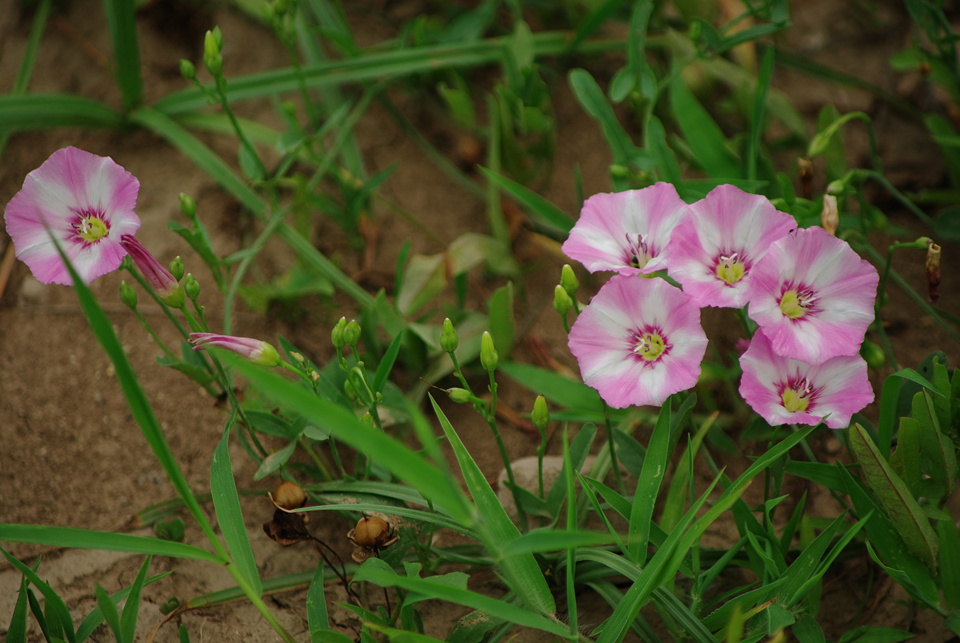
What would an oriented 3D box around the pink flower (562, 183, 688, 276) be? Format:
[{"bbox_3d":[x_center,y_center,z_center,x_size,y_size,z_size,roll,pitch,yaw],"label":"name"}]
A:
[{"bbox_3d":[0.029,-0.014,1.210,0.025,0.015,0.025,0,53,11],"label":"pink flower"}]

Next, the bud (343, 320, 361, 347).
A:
[{"bbox_3d":[-0.023,0.002,1.120,0.003,0.005,0.003,7,23,0],"label":"bud"}]

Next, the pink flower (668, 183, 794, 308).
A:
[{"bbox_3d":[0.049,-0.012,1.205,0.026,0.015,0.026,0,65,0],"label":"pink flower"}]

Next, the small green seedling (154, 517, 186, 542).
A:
[{"bbox_3d":[-0.061,0.041,1.215,0.006,0.005,0.005,0,37,0],"label":"small green seedling"}]

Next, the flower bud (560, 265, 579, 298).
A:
[{"bbox_3d":[0.016,-0.007,1.120,0.003,0.006,0.003,-12,23,0],"label":"flower bud"}]

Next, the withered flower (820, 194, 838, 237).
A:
[{"bbox_3d":[0.069,-0.021,1.220,0.004,0.008,0.004,0,15,0],"label":"withered flower"}]

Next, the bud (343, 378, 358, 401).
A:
[{"bbox_3d":[-0.024,0.012,1.125,0.003,0.004,0.003,-9,23,0],"label":"bud"}]

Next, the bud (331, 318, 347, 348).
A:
[{"bbox_3d":[-0.026,0.002,1.120,0.003,0.006,0.003,9,23,0],"label":"bud"}]

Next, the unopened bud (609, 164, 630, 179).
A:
[{"bbox_3d":[0.028,-0.030,1.250,0.003,0.004,0.003,-31,25,9],"label":"unopened bud"}]

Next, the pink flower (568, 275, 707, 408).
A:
[{"bbox_3d":[0.029,0.004,1.123,0.025,0.024,0.013,10,-5,14],"label":"pink flower"}]

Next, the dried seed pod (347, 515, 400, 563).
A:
[{"bbox_3d":[-0.019,0.039,1.110,0.009,0.008,0.009,-7,30,0],"label":"dried seed pod"}]

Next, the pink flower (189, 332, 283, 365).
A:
[{"bbox_3d":[-0.047,0.005,1.200,0.018,0.005,0.005,11,41,-9],"label":"pink flower"}]

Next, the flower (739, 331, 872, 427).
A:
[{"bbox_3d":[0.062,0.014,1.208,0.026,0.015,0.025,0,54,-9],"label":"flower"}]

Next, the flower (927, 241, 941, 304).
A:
[{"bbox_3d":[0.083,-0.009,1.135,0.003,0.012,0.003,0,35,0],"label":"flower"}]

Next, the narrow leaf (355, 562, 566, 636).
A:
[{"bbox_3d":[-0.003,0.049,1.080,0.040,0.007,0.007,16,35,-6],"label":"narrow leaf"}]

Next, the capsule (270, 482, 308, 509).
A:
[{"bbox_3d":[-0.037,0.034,1.200,0.006,0.006,0.006,3,30,-1],"label":"capsule"}]

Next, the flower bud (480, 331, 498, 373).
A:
[{"bbox_3d":[0.002,0.005,1.115,0.003,0.008,0.003,-7,23,0],"label":"flower bud"}]

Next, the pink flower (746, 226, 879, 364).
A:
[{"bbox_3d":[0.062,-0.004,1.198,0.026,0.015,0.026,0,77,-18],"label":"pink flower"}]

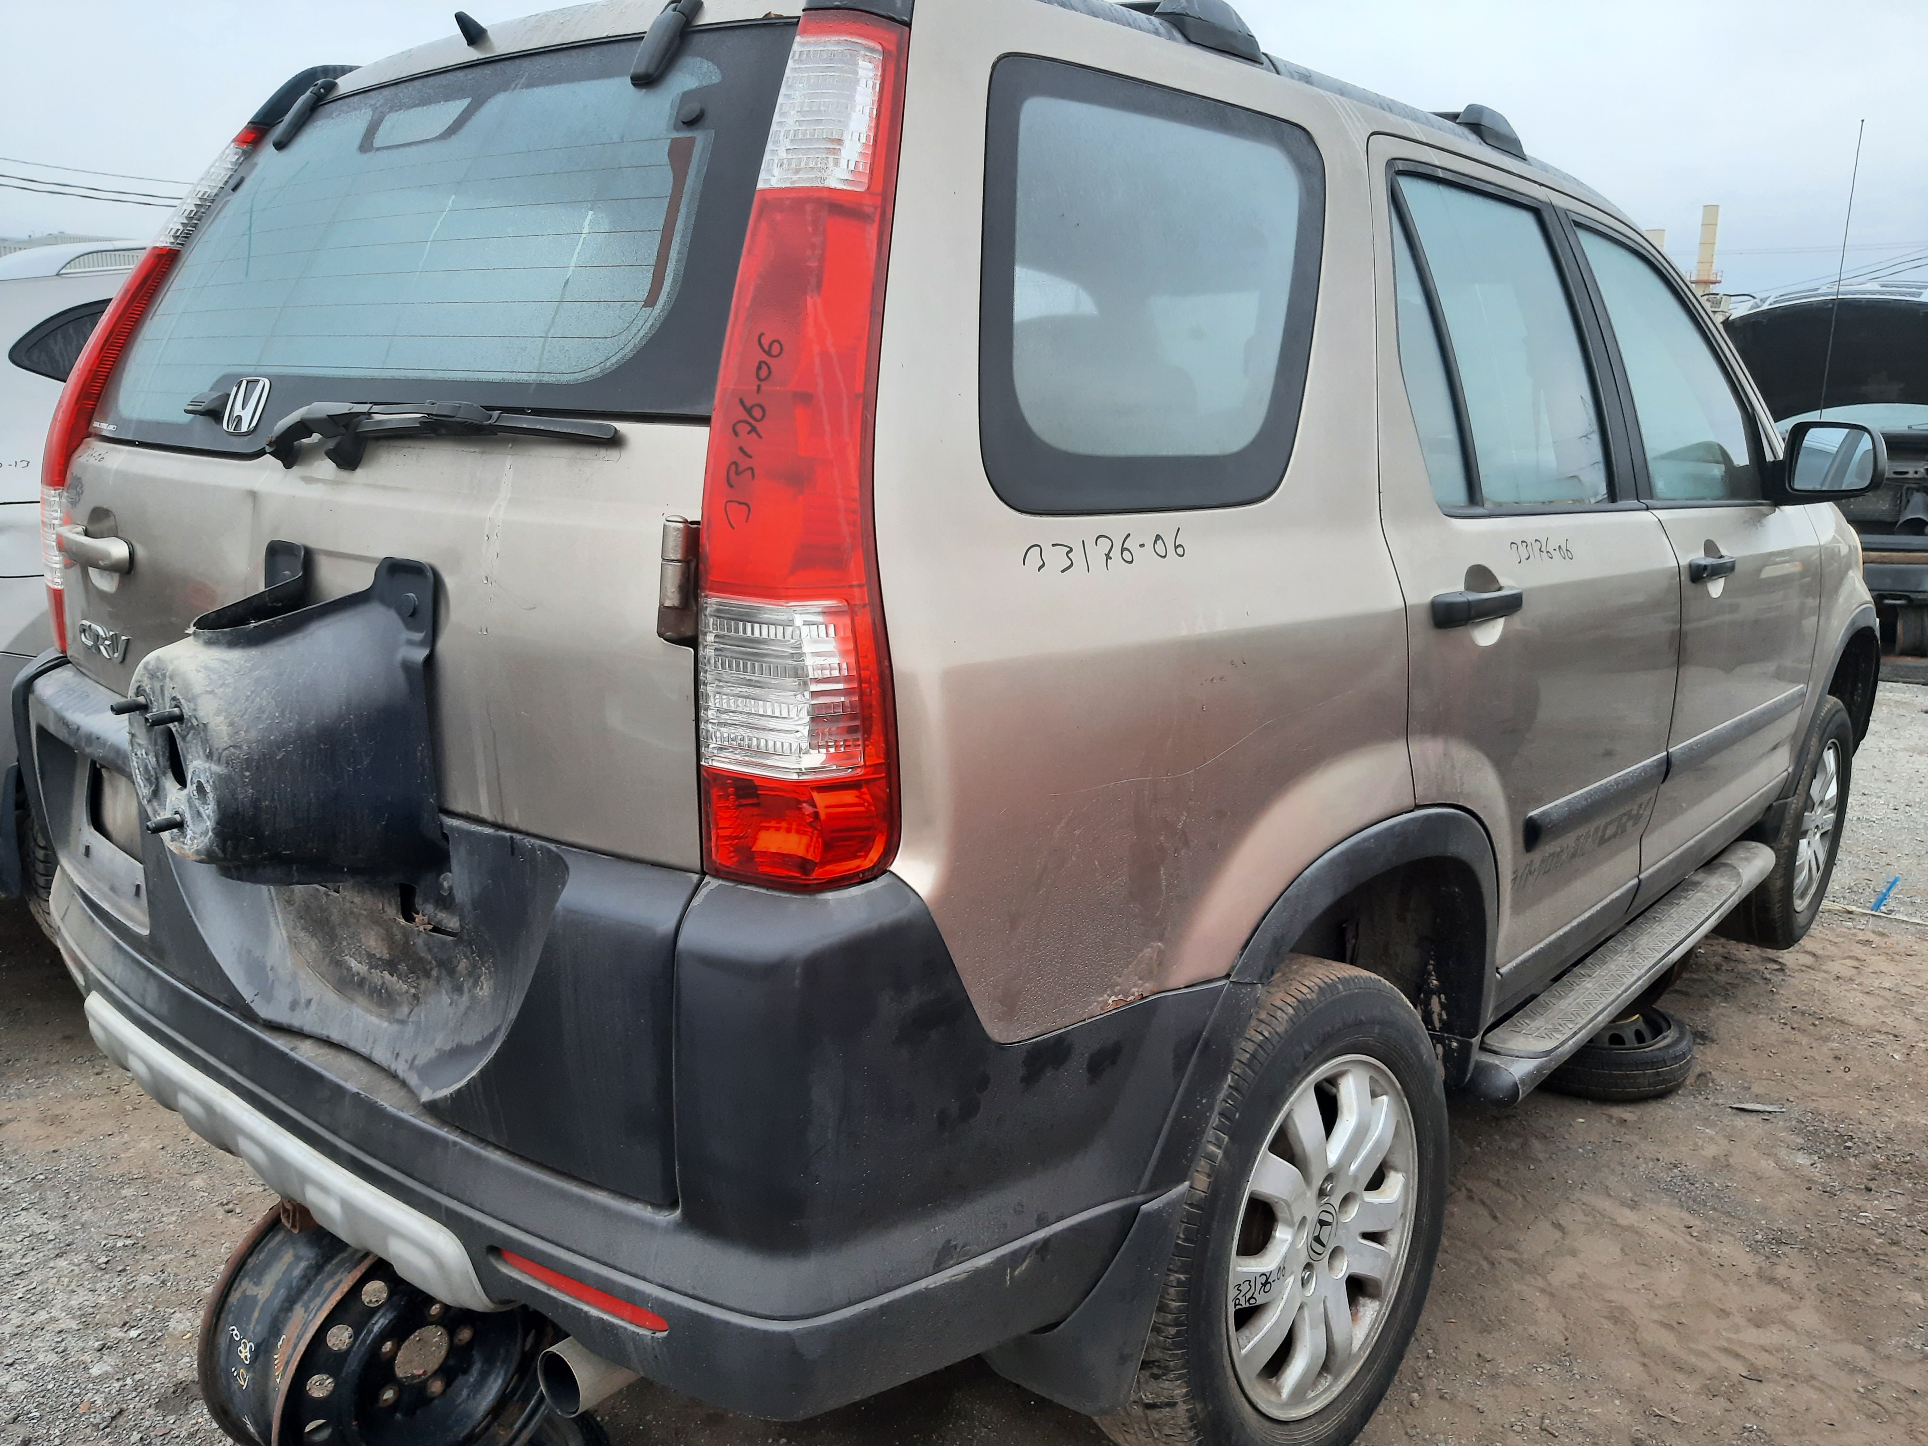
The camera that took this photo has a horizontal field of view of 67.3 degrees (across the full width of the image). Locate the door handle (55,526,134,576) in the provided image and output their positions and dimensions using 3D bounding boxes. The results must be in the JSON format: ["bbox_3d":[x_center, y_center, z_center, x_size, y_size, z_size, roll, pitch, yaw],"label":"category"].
[{"bbox_3d":[-1.091,-0.217,1.807,0.205,0.052,0.052,12,16,40],"label":"door handle"}]

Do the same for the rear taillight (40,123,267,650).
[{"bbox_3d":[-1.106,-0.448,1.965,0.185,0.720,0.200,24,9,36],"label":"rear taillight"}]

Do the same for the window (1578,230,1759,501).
[{"bbox_3d":[1.320,-0.623,2.636,0.060,0.430,0.870,-10,1,42],"label":"window"}]

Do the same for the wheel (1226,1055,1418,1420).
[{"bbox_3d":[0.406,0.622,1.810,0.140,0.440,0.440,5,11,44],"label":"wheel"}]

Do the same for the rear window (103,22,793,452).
[{"bbox_3d":[-0.636,-0.513,1.555,1.320,0.460,0.100,12,-12,40],"label":"rear window"}]

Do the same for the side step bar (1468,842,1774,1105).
[{"bbox_3d":[1.255,0.437,2.732,0.170,0.080,1.580,12,16,40],"label":"side step bar"}]

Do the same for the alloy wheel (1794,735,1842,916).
[{"bbox_3d":[2.114,0.250,3.698,0.140,0.440,0.440,12,15,39],"label":"alloy wheel"}]

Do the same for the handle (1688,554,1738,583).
[{"bbox_3d":[1.271,-0.260,2.453,0.050,0.040,0.210,12,15,39],"label":"handle"}]

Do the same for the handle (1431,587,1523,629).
[{"bbox_3d":[0.615,-0.138,1.750,0.052,0.046,0.235,12,16,40],"label":"handle"}]

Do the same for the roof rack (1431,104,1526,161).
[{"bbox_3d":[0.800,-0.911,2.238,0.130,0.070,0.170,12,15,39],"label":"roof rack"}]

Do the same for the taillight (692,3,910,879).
[{"bbox_3d":[-0.111,-0.233,1.149,0.180,0.760,0.155,-1,-10,36],"label":"taillight"}]

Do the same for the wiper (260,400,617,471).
[{"bbox_3d":[-0.476,-0.247,1.256,0.500,0.070,0.070,8,13,35],"label":"wiper"}]

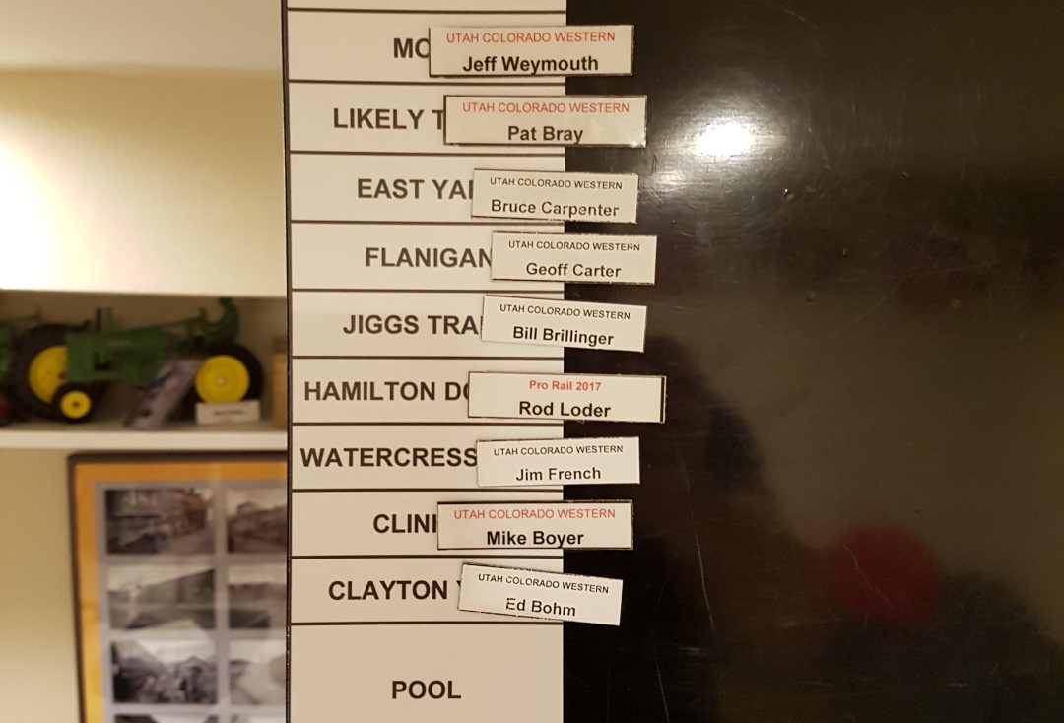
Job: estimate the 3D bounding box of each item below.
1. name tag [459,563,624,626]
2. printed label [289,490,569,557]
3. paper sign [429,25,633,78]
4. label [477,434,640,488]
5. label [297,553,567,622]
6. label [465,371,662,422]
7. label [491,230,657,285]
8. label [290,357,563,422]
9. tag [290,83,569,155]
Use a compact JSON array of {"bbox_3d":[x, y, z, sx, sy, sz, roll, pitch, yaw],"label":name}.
[{"bbox_3d":[0.003,0.072,0.327,0.049,0.014,0.003,6,3,0],"label":"name tag"},{"bbox_3d":[-0.033,0.051,0.334,0.085,0.021,0.001,0,3,0],"label":"printed label"},{"bbox_3d":[0.000,-0.094,0.324,0.062,0.015,0.001,-1,3,0],"label":"paper sign"},{"bbox_3d":[0.008,0.031,0.332,0.051,0.015,0.001,-1,3,0],"label":"label"},{"bbox_3d":[-0.033,0.072,0.335,0.085,0.021,0.001,0,3,0],"label":"label"},{"bbox_3d":[0.011,0.011,0.324,0.059,0.014,0.003,1,3,0],"label":"label"},{"bbox_3d":[0.013,-0.031,0.322,0.049,0.014,0.003,2,3,0],"label":"label"},{"bbox_3d":[-0.032,0.009,0.324,0.082,0.020,0.002,0,3,0],"label":"label"},{"bbox_3d":[-0.032,-0.073,0.320,0.081,0.020,0.002,0,3,0],"label":"tag"}]

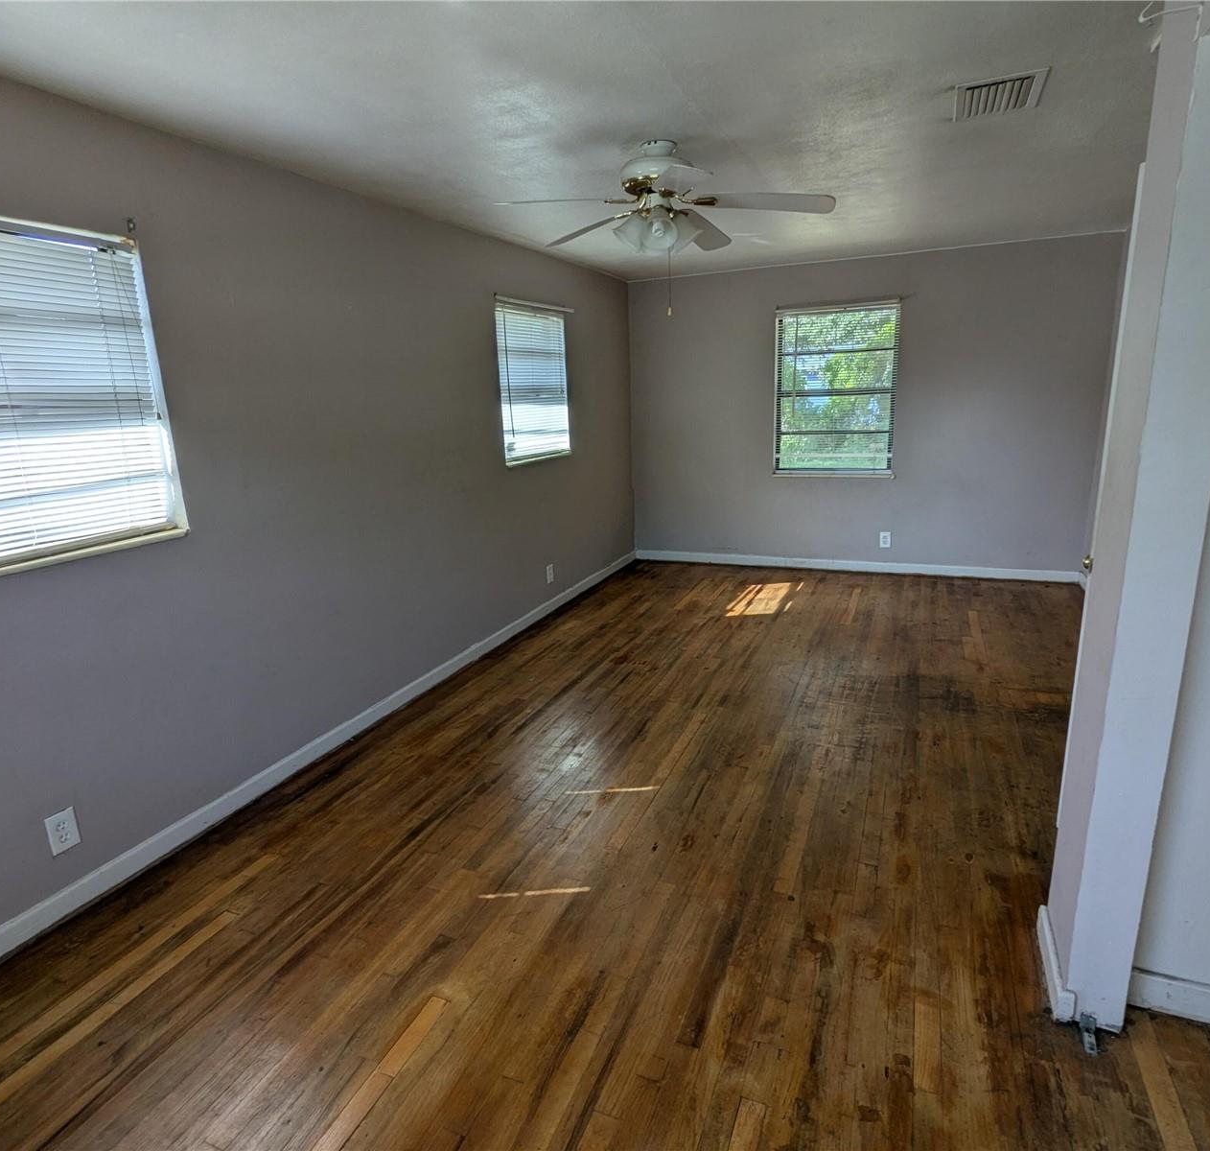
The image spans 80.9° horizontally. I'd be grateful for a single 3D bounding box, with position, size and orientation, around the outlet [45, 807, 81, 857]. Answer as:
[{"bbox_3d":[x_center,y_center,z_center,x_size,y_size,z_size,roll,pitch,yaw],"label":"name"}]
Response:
[{"bbox_3d":[-1.701,0.801,2.227,0.010,0.125,0.079,4,16,23],"label":"outlet"}]

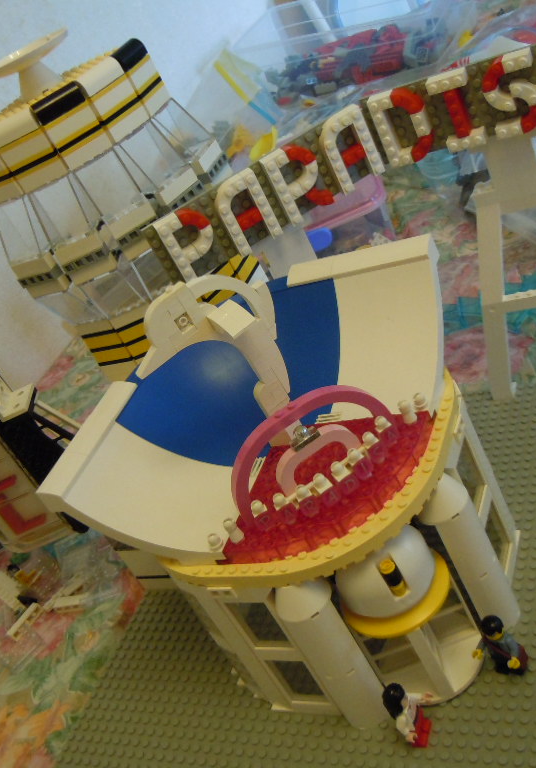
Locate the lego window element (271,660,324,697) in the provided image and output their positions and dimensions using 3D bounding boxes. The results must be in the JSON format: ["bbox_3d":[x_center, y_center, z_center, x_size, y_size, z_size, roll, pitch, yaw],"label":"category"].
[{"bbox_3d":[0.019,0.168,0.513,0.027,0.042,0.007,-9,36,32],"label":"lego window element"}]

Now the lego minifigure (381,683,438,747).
[{"bbox_3d":[0.077,0.177,0.476,0.019,0.042,0.025,-9,36,32],"label":"lego minifigure"}]

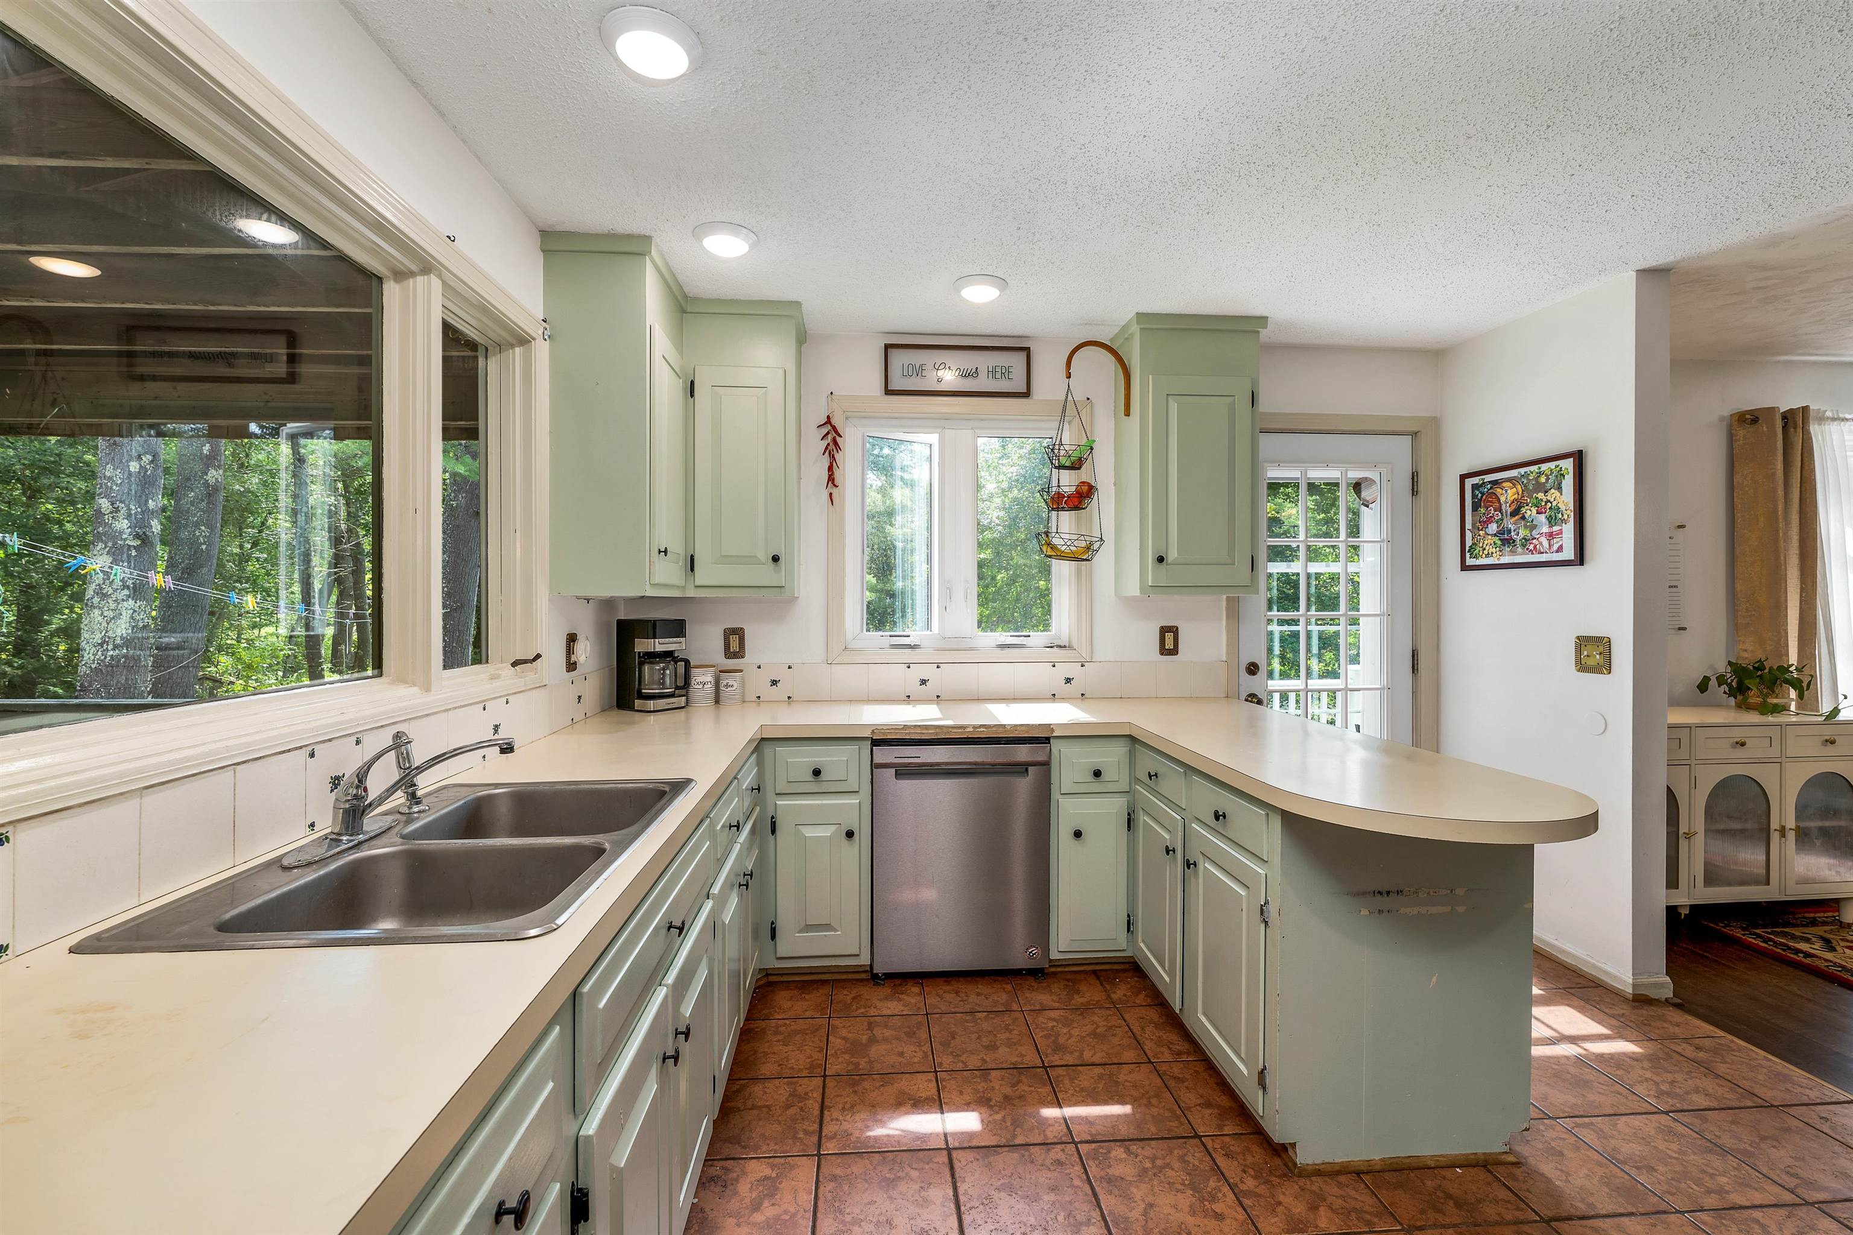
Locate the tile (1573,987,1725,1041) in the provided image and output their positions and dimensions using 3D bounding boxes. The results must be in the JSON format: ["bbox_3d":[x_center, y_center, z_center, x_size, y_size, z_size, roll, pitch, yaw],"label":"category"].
[{"bbox_3d":[2.316,1.285,2.510,0.240,0.010,0.308,0,1,-4],"label":"tile"}]

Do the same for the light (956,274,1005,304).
[{"bbox_3d":[0.191,-1.153,2.718,0.188,0.033,0.188,0,1,-4],"label":"light"}]

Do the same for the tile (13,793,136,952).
[{"bbox_3d":[-1.032,0.305,0.940,0.008,0.149,0.149,0,1,-4],"label":"tile"}]

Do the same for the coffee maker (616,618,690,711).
[{"bbox_3d":[-1.076,0.182,3.041,0.240,0.348,0.180,1,1,36],"label":"coffee maker"}]

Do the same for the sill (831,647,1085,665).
[{"bbox_3d":[0.143,0.159,3.279,1.110,0.072,0.080,0,1,-4],"label":"sill"}]

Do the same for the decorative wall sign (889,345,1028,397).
[{"bbox_3d":[0.132,-1.022,3.215,0.607,0.205,0.025,0,1,-4],"label":"decorative wall sign"}]

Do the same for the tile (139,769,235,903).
[{"bbox_3d":[-1.082,0.313,1.131,0.008,0.154,0.153,0,1,-4],"label":"tile"}]

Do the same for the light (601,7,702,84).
[{"bbox_3d":[-0.551,-1.137,1.543,0.196,0.025,0.196,0,1,-4],"label":"light"}]

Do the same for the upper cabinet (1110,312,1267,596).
[{"bbox_3d":[1.063,-0.634,3.175,0.530,1.087,0.335,0,1,-4],"label":"upper cabinet"}]

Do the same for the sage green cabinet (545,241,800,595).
[{"bbox_3d":[-0.810,-0.619,2.759,0.710,1.086,0.807,0,1,-4],"label":"sage green cabinet"}]

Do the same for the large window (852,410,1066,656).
[{"bbox_3d":[0.138,-0.350,3.294,0.955,0.995,0.100,0,1,-4],"label":"large window"}]

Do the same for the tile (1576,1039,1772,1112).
[{"bbox_3d":[2.054,1.281,2.158,0.303,0.010,0.303,0,1,-4],"label":"tile"}]

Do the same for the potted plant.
[{"bbox_3d":[3.588,0.299,3.318,0.420,0.240,0.300,0,1,-4],"label":"potted plant"}]

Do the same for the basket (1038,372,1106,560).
[{"bbox_3d":[0.591,-0.597,3.115,0.281,0.760,0.281,0,1,-4],"label":"basket"}]

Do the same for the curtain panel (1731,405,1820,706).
[{"bbox_3d":[3.718,-0.263,3.388,0.350,1.340,0.120,0,1,-4],"label":"curtain panel"}]

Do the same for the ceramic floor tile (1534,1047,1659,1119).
[{"bbox_3d":[1.744,1.281,2.135,0.303,0.010,0.303,0,1,-4],"label":"ceramic floor tile"}]

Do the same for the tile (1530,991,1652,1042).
[{"bbox_3d":[2.031,1.277,2.466,0.303,0.010,0.303,0,1,-4],"label":"tile"}]

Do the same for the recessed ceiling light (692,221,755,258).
[{"bbox_3d":[-0.611,-1.145,2.354,0.196,0.025,0.196,0,1,-4],"label":"recessed ceiling light"}]

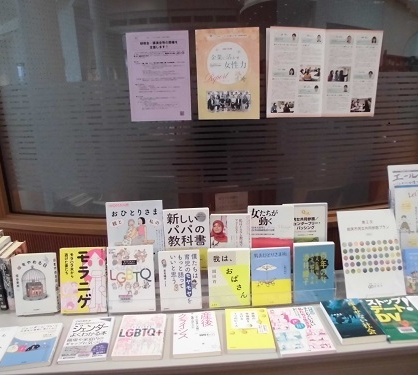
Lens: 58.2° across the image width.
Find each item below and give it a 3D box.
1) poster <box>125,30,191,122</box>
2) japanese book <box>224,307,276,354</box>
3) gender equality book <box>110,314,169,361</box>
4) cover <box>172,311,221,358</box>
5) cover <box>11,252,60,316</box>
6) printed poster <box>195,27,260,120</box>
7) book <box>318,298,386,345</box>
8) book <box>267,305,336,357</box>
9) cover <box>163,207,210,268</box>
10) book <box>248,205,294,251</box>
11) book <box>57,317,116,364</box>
[{"bbox_3d":[-0.166,-0.372,1.275,0.210,0.297,0.004,-3,16,-5],"label":"poster"},{"bbox_3d":[0.121,0.429,1.133,0.133,0.015,0.189,-1,16,1],"label":"japanese book"},{"bbox_3d":[-0.196,0.431,1.092,0.131,0.012,0.186,-2,16,-1],"label":"gender equality book"},{"bbox_3d":[-0.037,0.425,1.098,0.129,0.011,0.186,-3,16,-3],"label":"cover"},{"bbox_3d":[-0.563,0.317,1.224,0.130,0.188,0.018,-3,3,-6],"label":"cover"},{"bbox_3d":[0.066,-0.381,1.281,0.210,0.297,0.004,0,16,4],"label":"printed poster"},{"bbox_3d":[0.443,0.412,1.163,0.129,0.020,0.185,-2,16,-1],"label":"book"},{"bbox_3d":[0.271,0.429,1.135,0.151,0.010,0.209,-2,16,-3],"label":"book"},{"bbox_3d":[-0.070,0.174,1.248,0.148,0.210,0.013,-3,11,-3],"label":"cover"},{"bbox_3d":[0.204,0.164,1.231,0.148,0.208,0.014,-2,9,-1],"label":"book"},{"bbox_3d":[-0.353,0.447,1.107,0.128,0.012,0.189,-3,16,-5],"label":"book"}]

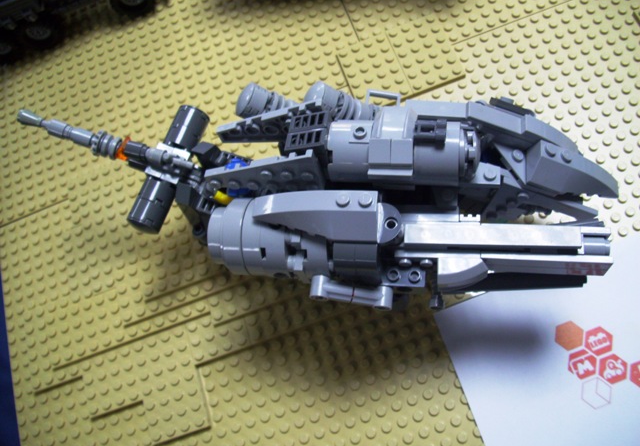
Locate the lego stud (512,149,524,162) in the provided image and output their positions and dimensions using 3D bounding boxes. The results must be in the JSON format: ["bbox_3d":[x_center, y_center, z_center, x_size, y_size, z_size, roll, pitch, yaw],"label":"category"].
[{"bbox_3d":[0.079,-0.027,0.234,0.005,0.002,0.005,15,65,-14],"label":"lego stud"}]

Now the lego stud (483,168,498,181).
[{"bbox_3d":[0.066,-0.019,0.231,0.005,0.002,0.005,1,71,13],"label":"lego stud"}]

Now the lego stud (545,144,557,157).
[{"bbox_3d":[0.089,-0.028,0.229,0.005,0.002,0.005,15,65,-14],"label":"lego stud"}]

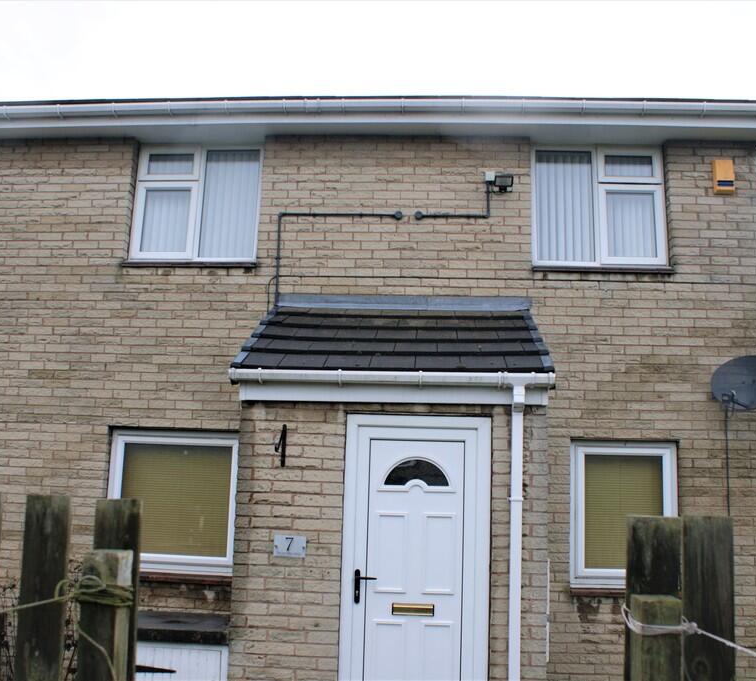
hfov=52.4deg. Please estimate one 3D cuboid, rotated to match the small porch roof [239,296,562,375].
[{"bbox_3d":[0.136,-0.083,5.505,2.035,0.795,1.405,1,-9,3],"label":"small porch roof"}]

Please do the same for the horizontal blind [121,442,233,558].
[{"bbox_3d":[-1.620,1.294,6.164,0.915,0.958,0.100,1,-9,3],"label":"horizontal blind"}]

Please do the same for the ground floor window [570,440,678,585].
[{"bbox_3d":[1.920,1.365,5.969,0.847,1.122,0.100,1,-9,3],"label":"ground floor window"}]

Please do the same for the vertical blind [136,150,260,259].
[{"bbox_3d":[-1.544,-1.171,6.555,1.099,1.042,0.100,1,-9,3],"label":"vertical blind"}]

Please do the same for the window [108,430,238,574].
[{"bbox_3d":[-1.645,1.303,6.164,1.088,1.120,0.100,1,-9,3],"label":"window"}]

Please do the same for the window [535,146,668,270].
[{"bbox_3d":[1.845,-1.113,6.369,1.108,1.070,0.100,1,-9,3],"label":"window"}]

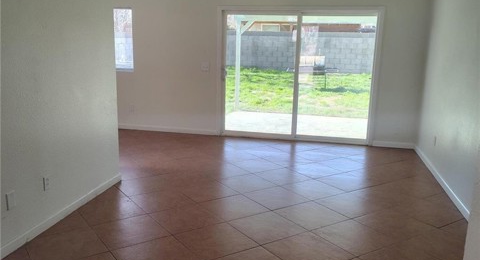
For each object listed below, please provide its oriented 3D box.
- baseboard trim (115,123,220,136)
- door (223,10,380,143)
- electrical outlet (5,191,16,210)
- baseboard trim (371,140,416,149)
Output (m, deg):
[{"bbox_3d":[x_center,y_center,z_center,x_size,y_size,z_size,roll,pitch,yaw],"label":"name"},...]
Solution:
[{"bbox_3d":[-1.238,-0.006,7.438,1.790,0.090,0.015,4,12,11],"label":"baseboard trim"},{"bbox_3d":[0.859,-0.812,6.866,2.370,2.000,0.100,4,12,11],"label":"door"},{"bbox_3d":[-1.662,0.509,3.222,0.010,0.127,0.085,4,12,11],"label":"electrical outlet"},{"bbox_3d":[2.325,0.224,6.736,0.600,0.090,0.015,4,12,11],"label":"baseboard trim"}]

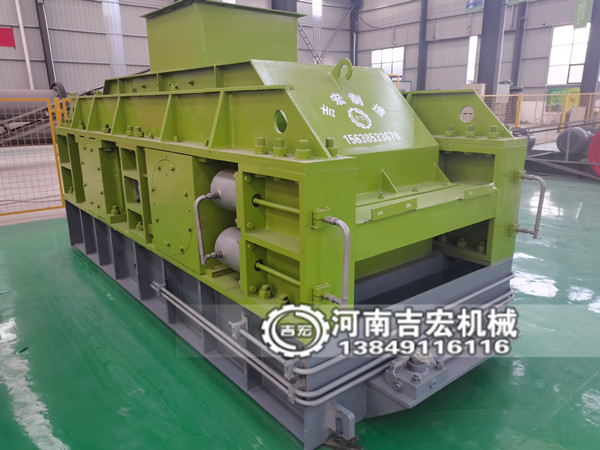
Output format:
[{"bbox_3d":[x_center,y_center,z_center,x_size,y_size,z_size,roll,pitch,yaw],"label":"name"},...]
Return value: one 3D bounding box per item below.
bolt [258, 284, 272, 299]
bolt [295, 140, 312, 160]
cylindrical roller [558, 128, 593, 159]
[{"bbox_3d":[-0.182,0.346,2.368,0.062,0.058,0.064,-12,19,-38],"label":"bolt"},{"bbox_3d":[0.018,-0.310,1.866,0.064,0.076,0.066,-12,19,-38],"label":"bolt"},{"bbox_3d":[6.720,-2.017,10.960,0.660,0.710,0.710,-13,19,-39],"label":"cylindrical roller"}]

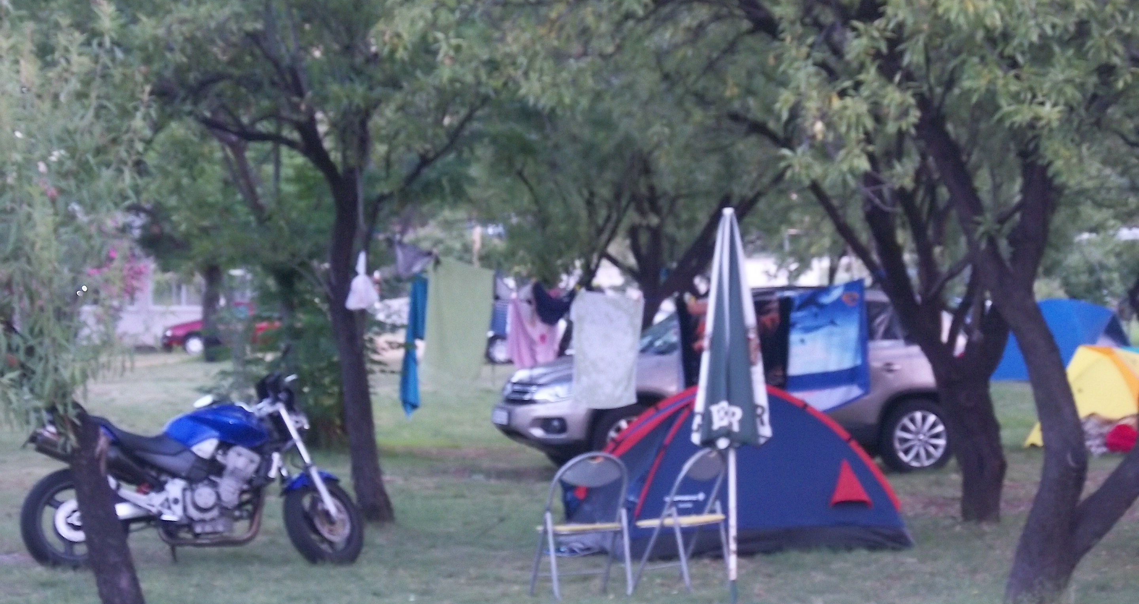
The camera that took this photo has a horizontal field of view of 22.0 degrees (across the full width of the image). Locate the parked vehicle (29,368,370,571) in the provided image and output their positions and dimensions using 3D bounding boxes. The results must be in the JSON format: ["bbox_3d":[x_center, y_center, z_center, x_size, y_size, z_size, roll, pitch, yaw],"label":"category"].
[{"bbox_3d":[-2.182,0.989,17.000,2.040,1.150,0.760,0,0,-3],"label":"parked vehicle"}]

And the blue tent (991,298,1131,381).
[{"bbox_3d":[8.447,0.652,50.500,2.500,1.400,2.200,0,0,30],"label":"blue tent"}]

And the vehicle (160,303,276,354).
[{"bbox_3d":[-8.489,0.718,75.000,3.950,1.400,1.660,0,0,-12],"label":"vehicle"}]

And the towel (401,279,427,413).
[{"bbox_3d":[-1.092,0.310,20.600,0.200,1.000,0.120,0,0,0],"label":"towel"}]

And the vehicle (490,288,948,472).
[{"bbox_3d":[1.530,0.688,25.600,4.430,1.670,1.830,0,0,-18],"label":"vehicle"}]

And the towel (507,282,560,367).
[{"bbox_3d":[-0.259,0.171,20.800,0.380,0.610,0.100,0,0,0],"label":"towel"}]

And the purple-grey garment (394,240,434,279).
[{"bbox_3d":[-1.095,-0.300,20.600,0.280,0.270,0.090,0,0,0],"label":"purple-grey garment"}]

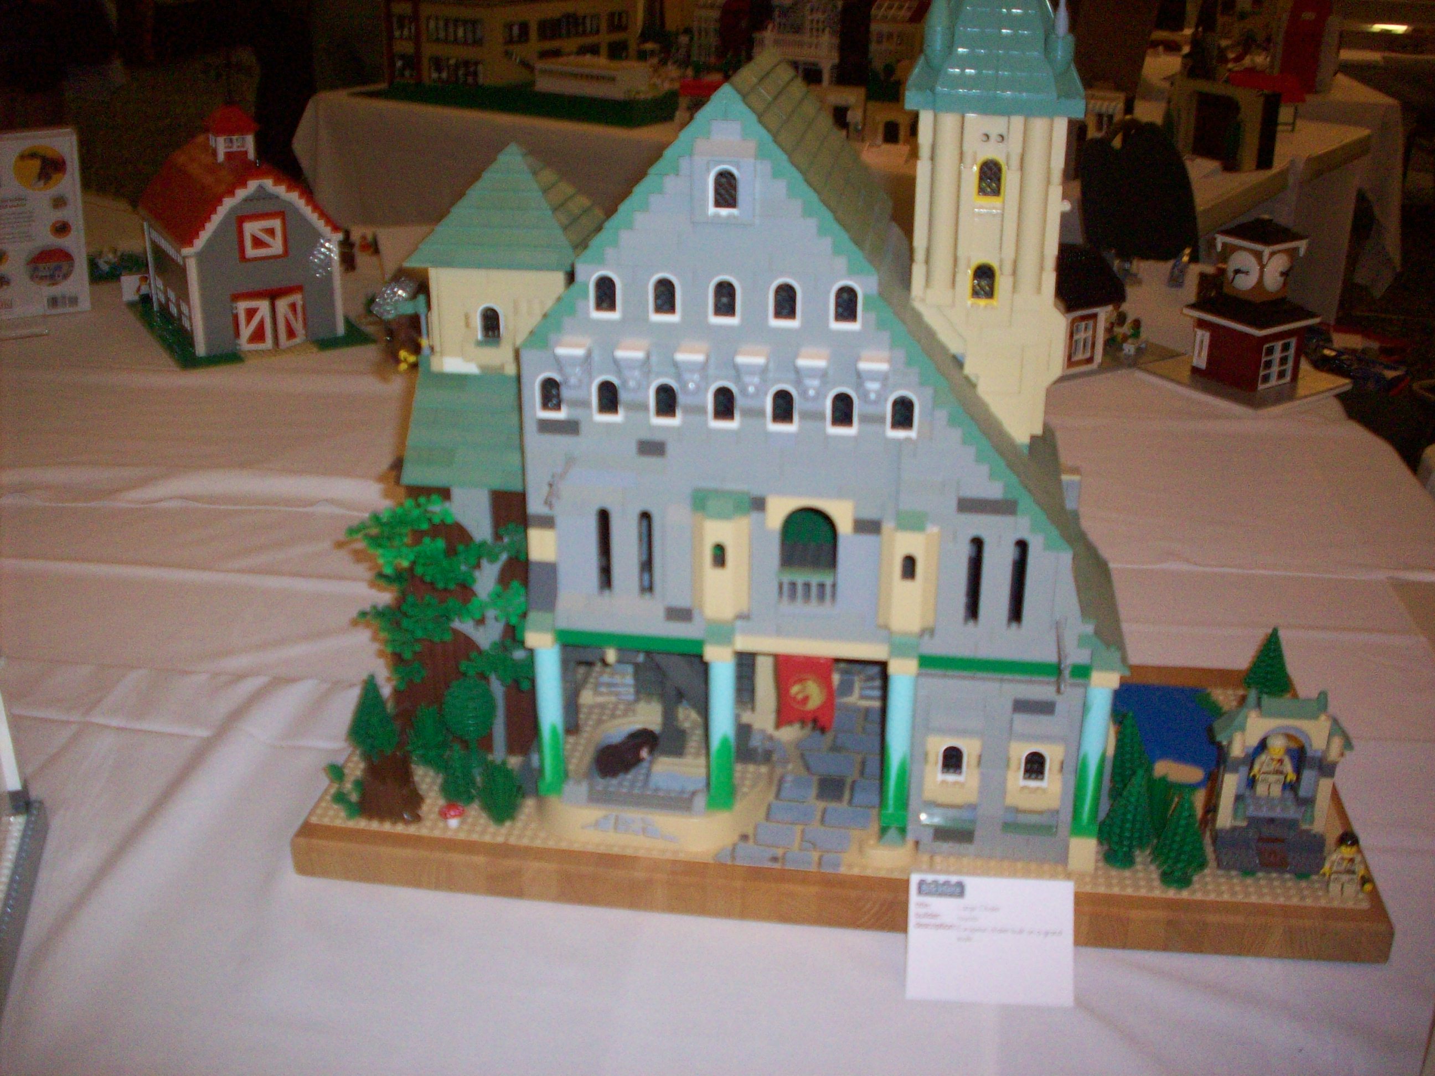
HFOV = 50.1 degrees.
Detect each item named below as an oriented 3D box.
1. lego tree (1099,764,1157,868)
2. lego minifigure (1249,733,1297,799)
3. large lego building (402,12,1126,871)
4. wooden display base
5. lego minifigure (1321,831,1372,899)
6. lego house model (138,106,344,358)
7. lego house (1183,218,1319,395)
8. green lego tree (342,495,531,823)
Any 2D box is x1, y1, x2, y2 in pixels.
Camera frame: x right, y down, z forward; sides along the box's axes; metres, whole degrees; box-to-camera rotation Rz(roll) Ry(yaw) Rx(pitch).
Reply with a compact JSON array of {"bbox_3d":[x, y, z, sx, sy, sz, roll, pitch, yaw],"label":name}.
[{"bbox_3d":[0.242,0.163,0.907,0.033,0.067,0.033,3,24,7],"label":"lego tree"},{"bbox_3d":[0.332,0.133,0.907,0.028,0.044,0.015,3,24,7],"label":"lego minifigure"},{"bbox_3d":[0.027,-0.086,0.929,0.435,0.508,0.228,3,24,7],"label":"large lego building"},{"bbox_3d":[0.080,0.155,1.044,0.658,0.029,0.308,3,24,7],"label":"wooden display base"},{"bbox_3d":[0.363,0.187,0.881,0.029,0.044,0.015,3,24,7],"label":"lego minifigure"},{"bbox_3d":[-0.645,-0.425,2.046,0.205,0.286,0.250,-13,27,-28],"label":"lego house model"},{"bbox_3d":[0.650,-0.289,1.854,0.121,0.198,0.121,-16,29,-32],"label":"lego house"},{"bbox_3d":[-0.171,0.073,0.951,0.116,0.196,0.083,3,24,7],"label":"green lego tree"}]

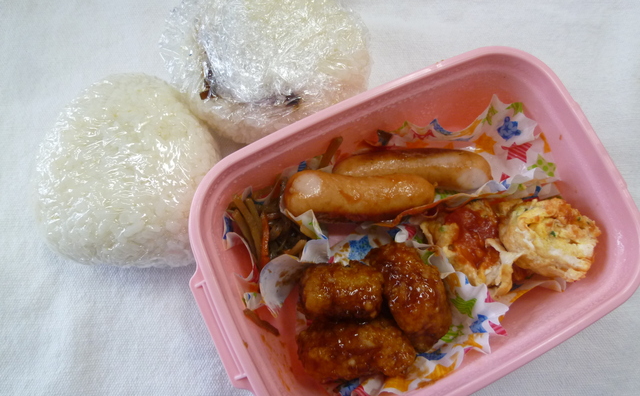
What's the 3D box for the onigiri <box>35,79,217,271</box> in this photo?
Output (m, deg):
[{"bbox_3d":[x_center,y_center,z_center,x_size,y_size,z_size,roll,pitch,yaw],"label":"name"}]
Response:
[{"bbox_3d":[-0.087,-0.013,0.207,0.080,0.046,0.090,5,78,-3],"label":"onigiri"}]

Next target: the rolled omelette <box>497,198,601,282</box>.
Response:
[{"bbox_3d":[0.110,0.021,0.216,0.039,0.032,0.038,20,77,0],"label":"rolled omelette"}]

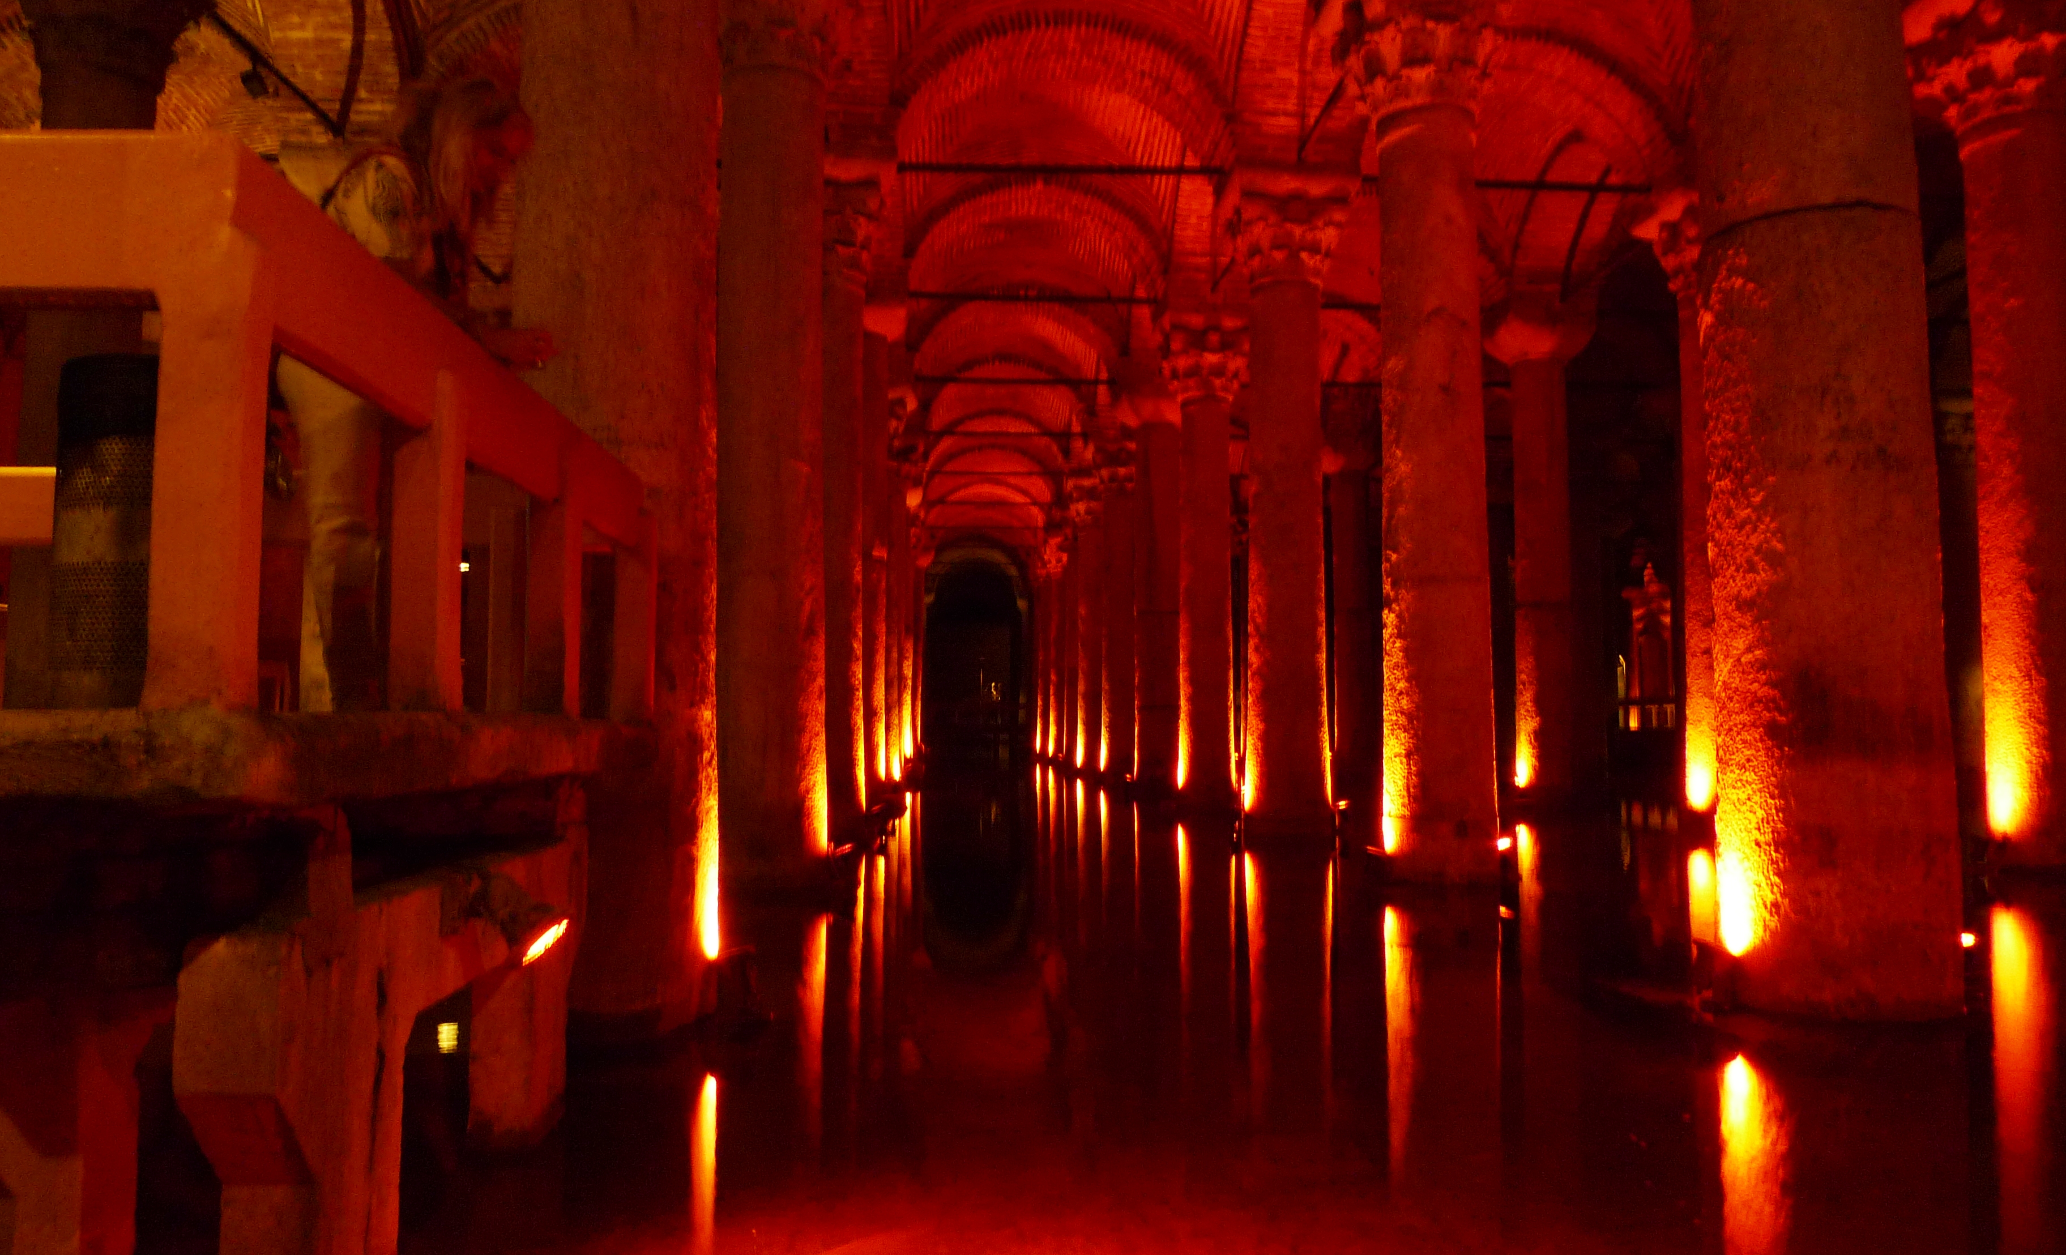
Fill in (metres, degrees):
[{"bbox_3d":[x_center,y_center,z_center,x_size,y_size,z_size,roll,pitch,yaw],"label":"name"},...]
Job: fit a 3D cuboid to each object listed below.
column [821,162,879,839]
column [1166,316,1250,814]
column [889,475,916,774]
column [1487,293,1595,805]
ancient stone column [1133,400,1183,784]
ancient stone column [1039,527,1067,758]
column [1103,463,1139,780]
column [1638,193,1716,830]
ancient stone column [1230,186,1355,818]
[{"bbox_3d":[-2.269,-1.266,15.523,1.150,6.990,1.150,0,-4,-3],"label":"column"},{"bbox_3d":[2.467,-0.955,20.648,1.080,6.990,1.080,0,-4,-3],"label":"column"},{"bbox_3d":[-3.289,-0.057,34.537,1.080,7.120,1.080,0,-4,-3],"label":"column"},{"bbox_3d":[7.408,-1.135,20.925,1.060,7.320,1.060,0,-4,-3],"label":"column"},{"bbox_3d":[2.214,-0.499,25.392,1.080,6.710,1.080,0,-4,-3],"label":"ancient stone column"},{"bbox_3d":[0.981,0.527,44.407,1.080,7.210,1.080,0,-4,-3],"label":"ancient stone column"},{"bbox_3d":[1.879,-0.102,30.135,1.080,6.550,1.080,0,-4,-3],"label":"column"},{"bbox_3d":[7.701,-1.286,16.163,1.100,6.980,1.100,0,-4,-3],"label":"column"},{"bbox_3d":[2.778,-1.363,15.905,1.100,7.160,1.100,0,-4,-3],"label":"ancient stone column"}]

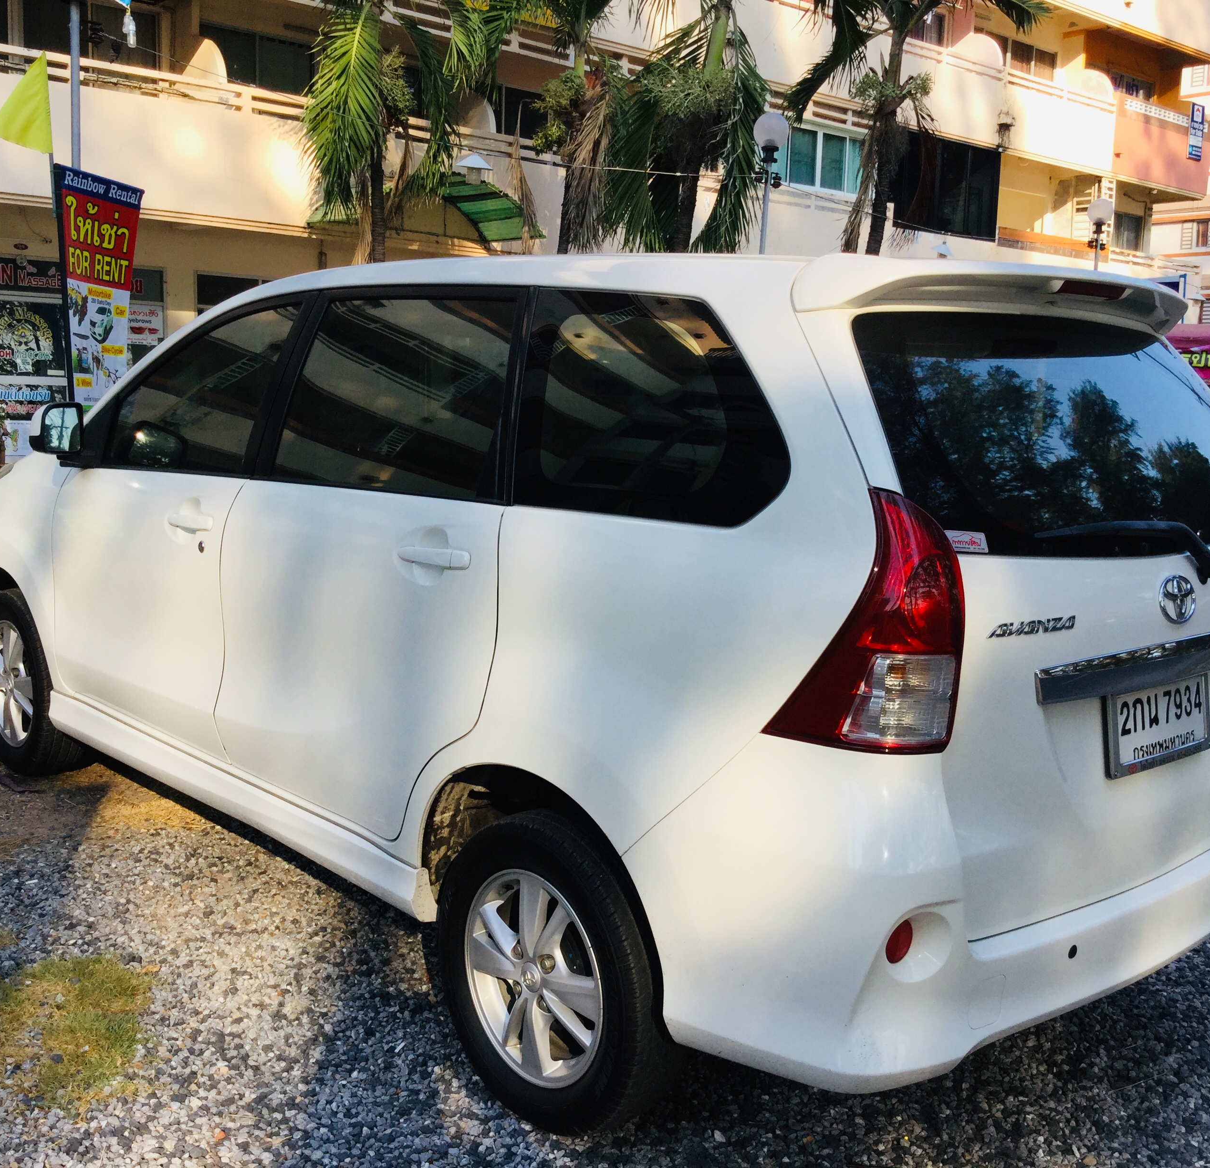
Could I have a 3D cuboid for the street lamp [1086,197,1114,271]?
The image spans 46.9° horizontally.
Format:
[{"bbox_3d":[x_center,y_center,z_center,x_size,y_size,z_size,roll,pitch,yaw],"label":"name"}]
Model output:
[{"bbox_3d":[5.822,-2.787,16.974,0.300,3.740,0.300,7,10,19],"label":"street lamp"}]

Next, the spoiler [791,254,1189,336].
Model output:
[{"bbox_3d":[0.817,-0.528,2.664,1.240,0.150,0.320,-5,13,-43],"label":"spoiler"}]

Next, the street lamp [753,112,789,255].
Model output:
[{"bbox_3d":[1.338,-2.269,12.317,0.300,3.650,0.300,5,9,6],"label":"street lamp"}]

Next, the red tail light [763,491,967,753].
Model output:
[{"bbox_3d":[0.414,0.051,2.130,0.220,0.410,0.270,-5,13,-43],"label":"red tail light"}]

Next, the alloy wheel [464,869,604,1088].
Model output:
[{"bbox_3d":[-0.089,0.742,2.685,0.150,0.412,0.412,-5,13,-43],"label":"alloy wheel"}]

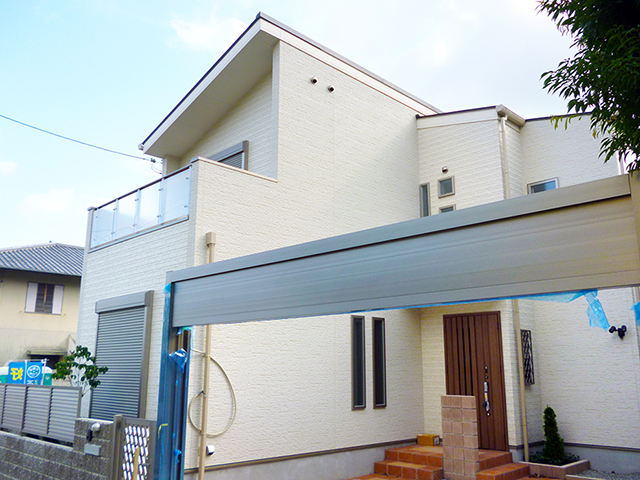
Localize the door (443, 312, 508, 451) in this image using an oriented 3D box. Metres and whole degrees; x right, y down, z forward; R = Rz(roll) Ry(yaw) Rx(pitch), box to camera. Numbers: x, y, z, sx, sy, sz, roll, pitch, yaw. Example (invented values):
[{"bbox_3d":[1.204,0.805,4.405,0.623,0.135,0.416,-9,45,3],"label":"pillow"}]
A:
[{"bbox_3d":[2.818,2.508,9.395,0.100,2.330,1.180,12,-17,-43],"label":"door"}]

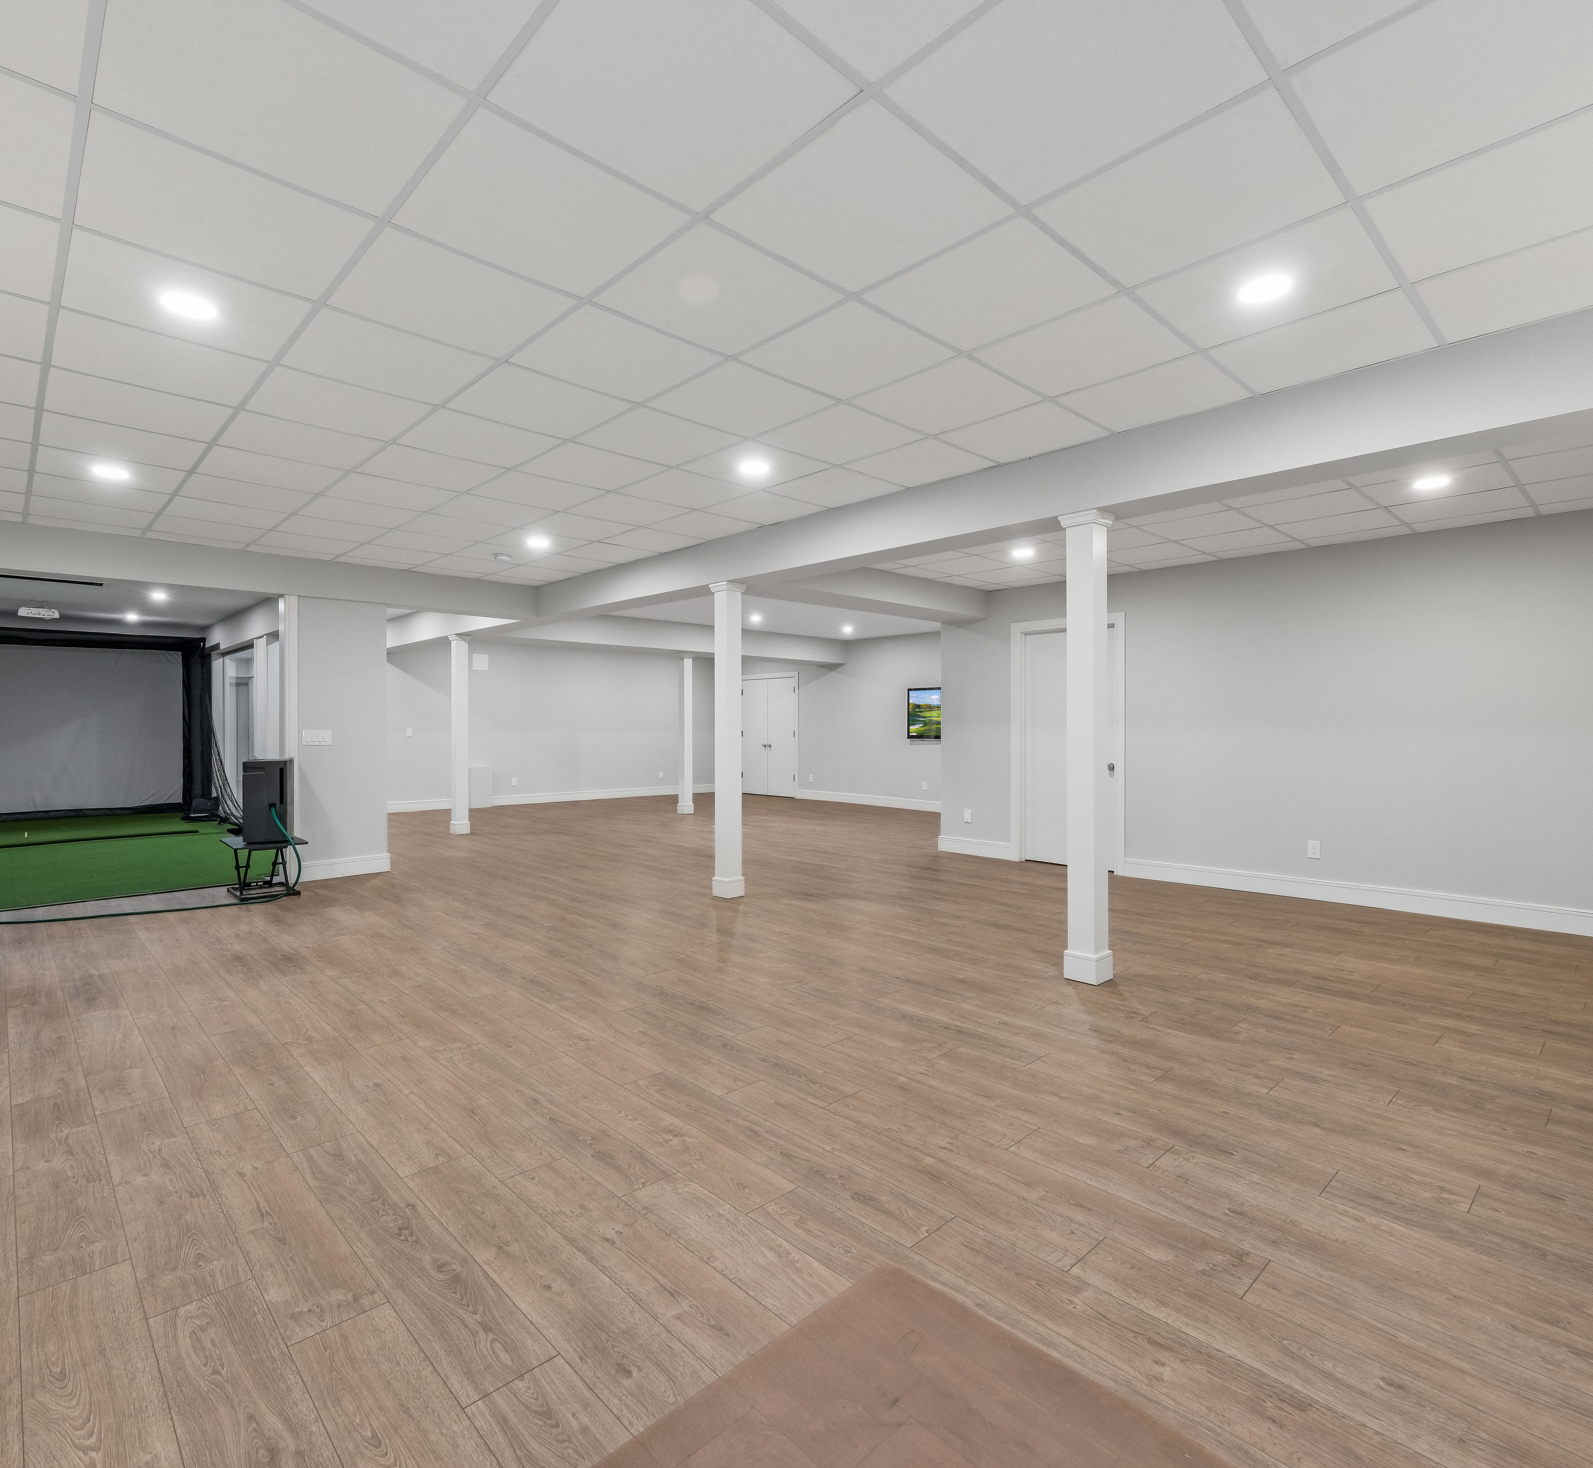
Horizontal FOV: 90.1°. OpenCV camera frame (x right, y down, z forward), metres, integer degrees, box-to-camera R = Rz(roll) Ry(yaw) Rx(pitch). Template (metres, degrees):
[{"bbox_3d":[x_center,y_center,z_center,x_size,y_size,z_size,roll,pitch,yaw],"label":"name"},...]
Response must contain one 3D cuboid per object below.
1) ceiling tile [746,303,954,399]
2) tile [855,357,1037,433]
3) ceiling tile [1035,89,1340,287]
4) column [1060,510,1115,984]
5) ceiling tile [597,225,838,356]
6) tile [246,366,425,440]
[{"bbox_3d":[0.192,-1.427,2.981,0.580,0.020,0.580,0,0,-44],"label":"ceiling tile"},{"bbox_3d":[0.638,-1.428,3.386,0.598,0.020,0.598,-1,1,-44],"label":"tile"},{"bbox_3d":[1.041,-1.408,2.114,0.585,0.020,0.585,-1,1,-45],"label":"ceiling tile"},{"bbox_3d":[1.485,0.067,4.029,0.200,2.340,0.200,-1,1,-44],"label":"column"},{"bbox_3d":[-0.251,-1.417,2.576,0.598,0.020,0.598,-1,1,-44],"label":"ceiling tile"},{"bbox_3d":[-1.979,-1.425,3.448,0.580,0.020,0.580,0,0,-44],"label":"tile"}]

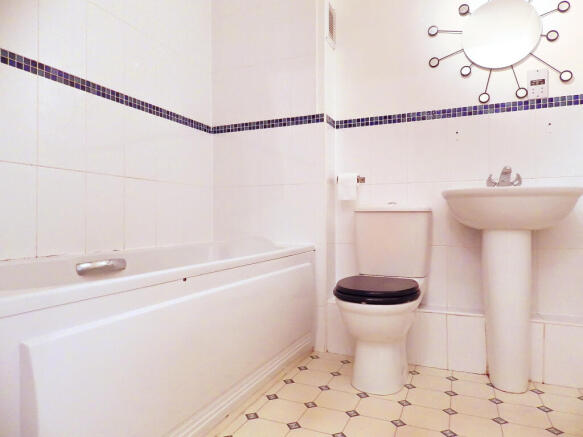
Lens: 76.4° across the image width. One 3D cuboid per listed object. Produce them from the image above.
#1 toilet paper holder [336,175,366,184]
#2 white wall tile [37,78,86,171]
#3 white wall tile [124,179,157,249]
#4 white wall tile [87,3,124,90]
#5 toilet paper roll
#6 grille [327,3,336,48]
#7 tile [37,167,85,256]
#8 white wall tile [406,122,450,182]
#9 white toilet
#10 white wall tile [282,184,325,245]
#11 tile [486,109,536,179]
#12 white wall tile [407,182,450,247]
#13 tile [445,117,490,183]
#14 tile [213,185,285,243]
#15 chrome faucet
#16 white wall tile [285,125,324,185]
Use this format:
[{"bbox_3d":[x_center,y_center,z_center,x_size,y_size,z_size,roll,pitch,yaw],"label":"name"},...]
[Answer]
[{"bbox_3d":[0.341,-0.223,2.127,0.150,0.045,0.075,0,0,24],"label":"toilet paper holder"},{"bbox_3d":[-0.915,-0.368,1.481,0.010,0.340,0.200,0,0,24],"label":"white wall tile"},{"bbox_3d":[-0.749,-0.028,1.839,0.015,0.334,0.200,0,0,24],"label":"white wall tile"},{"bbox_3d":[-0.835,-0.755,1.663,0.010,0.340,0.200,0,0,24],"label":"white wall tile"},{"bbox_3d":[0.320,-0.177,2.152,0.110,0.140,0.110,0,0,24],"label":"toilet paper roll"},{"bbox_3d":[0.241,-1.138,2.168,0.018,0.240,0.155,0,0,24],"label":"grille"},{"bbox_3d":[-0.914,-0.028,1.475,0.015,0.334,0.200,0,0,24],"label":"tile"},{"bbox_3d":[0.743,-0.369,2.037,0.200,0.345,0.010,0,0,24],"label":"white wall tile"},{"bbox_3d":[0.452,0.337,1.787,0.390,0.800,0.680,0,0,24],"label":"white toilet"},{"bbox_3d":[0.074,-0.025,2.096,0.240,0.334,0.015,0,0,24],"label":"white wall tile"},{"bbox_3d":[1.089,-0.359,1.838,0.203,0.334,0.015,0,0,24],"label":"tile"},{"bbox_3d":[0.743,-0.024,2.036,0.200,0.345,0.010,0,0,24],"label":"white wall tile"},{"bbox_3d":[0.907,-0.360,1.920,0.200,0.334,0.015,0,0,24],"label":"tile"},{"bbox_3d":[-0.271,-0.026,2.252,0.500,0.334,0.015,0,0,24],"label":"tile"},{"bbox_3d":[1.001,-0.186,1.743,0.145,0.115,0.130,0,0,24],"label":"chrome faucet"},{"bbox_3d":[0.067,-0.368,2.120,0.228,0.345,0.010,0,0,24],"label":"white wall tile"}]

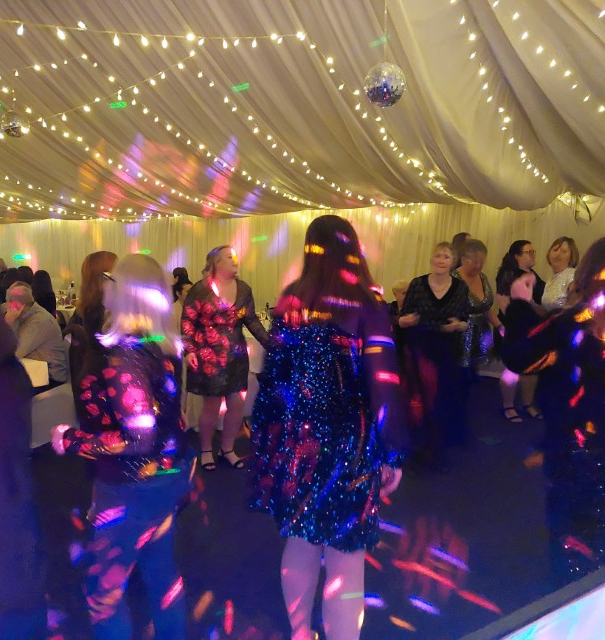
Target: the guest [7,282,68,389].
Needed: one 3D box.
[{"bbox_3d":[-2.246,0.354,4.848,0.740,1.321,0.520,-4,6,-40],"label":"guest"}]

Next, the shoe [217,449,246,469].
[{"bbox_3d":[-0.525,1.003,4.371,0.090,0.110,0.240,-4,7,-42],"label":"shoe"}]

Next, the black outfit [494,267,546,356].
[{"bbox_3d":[2.087,-0.054,5.690,0.440,0.936,0.300,-4,6,-40],"label":"black outfit"}]

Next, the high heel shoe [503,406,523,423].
[{"bbox_3d":[2.021,0.892,5.693,0.090,0.105,0.240,-3,6,-32],"label":"high heel shoe"}]

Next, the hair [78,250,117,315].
[{"bbox_3d":[-1.131,-0.202,3.295,0.230,0.367,0.210,-1,5,-15],"label":"hair"}]

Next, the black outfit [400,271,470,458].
[{"bbox_3d":[0.965,0.350,4.293,0.480,1.372,0.300,1,5,10],"label":"black outfit"}]

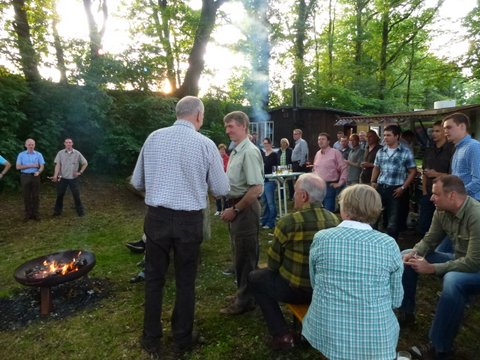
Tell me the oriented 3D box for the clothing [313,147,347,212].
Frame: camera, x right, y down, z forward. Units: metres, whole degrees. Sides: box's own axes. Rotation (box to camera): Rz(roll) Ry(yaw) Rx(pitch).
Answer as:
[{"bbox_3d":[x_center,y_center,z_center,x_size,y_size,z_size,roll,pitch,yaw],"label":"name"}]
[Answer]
[{"bbox_3d":[1.460,0.223,5.428,0.360,1.500,0.550,-4,5,-42],"label":"clothing"}]

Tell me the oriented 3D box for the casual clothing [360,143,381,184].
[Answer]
[{"bbox_3d":[1.970,-0.194,4.948,0.320,0.650,0.480,-3,5,-37],"label":"casual clothing"}]

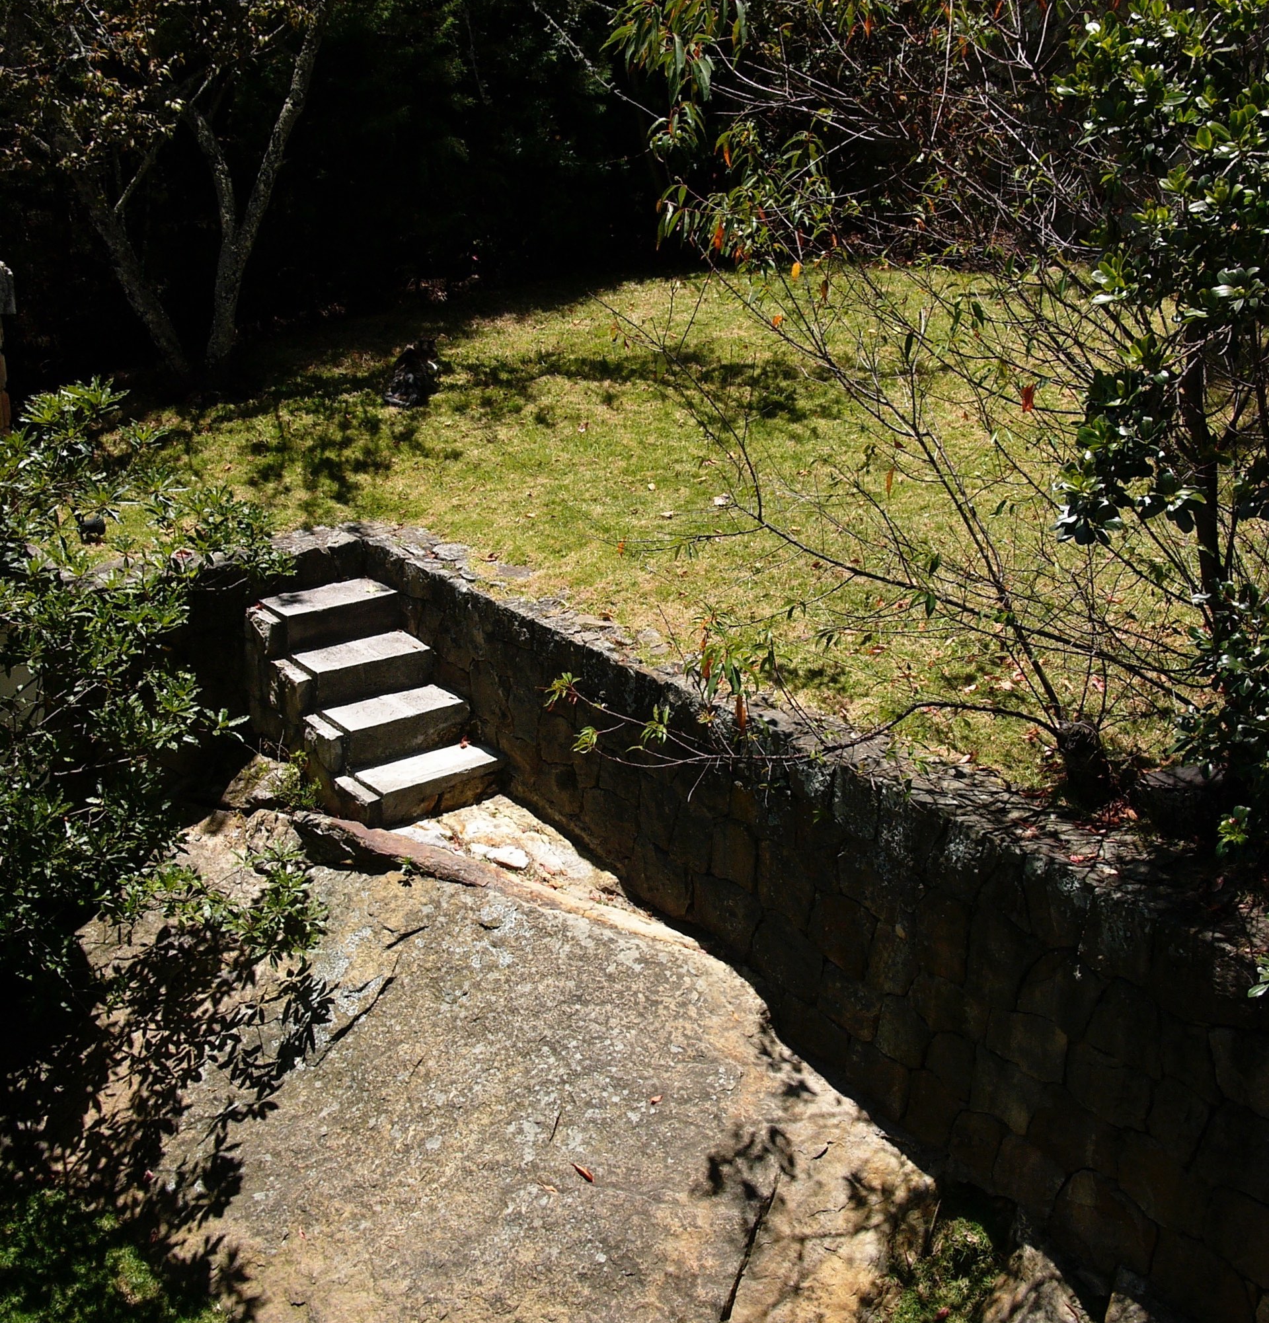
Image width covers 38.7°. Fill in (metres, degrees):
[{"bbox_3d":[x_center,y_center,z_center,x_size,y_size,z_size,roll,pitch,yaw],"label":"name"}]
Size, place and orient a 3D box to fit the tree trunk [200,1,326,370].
[{"bbox_3d":[-2.514,-3.194,12.473,0.904,2.437,0.550,-5,21,-12],"label":"tree trunk"}]

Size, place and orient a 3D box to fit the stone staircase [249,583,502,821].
[{"bbox_3d":[-1.269,0.190,8.648,0.714,0.788,1.175,-15,25,-34],"label":"stone staircase"}]

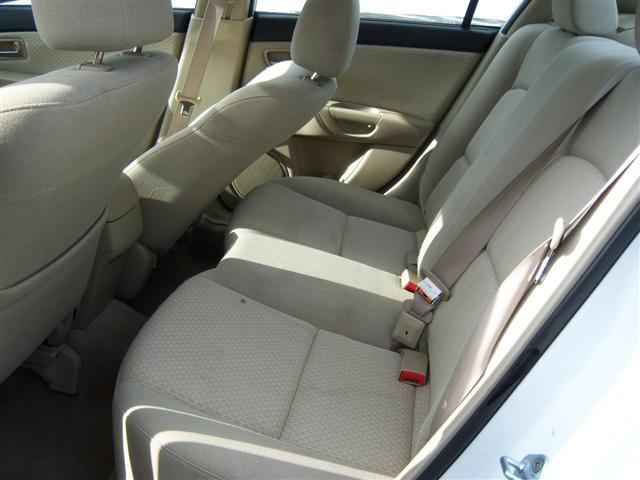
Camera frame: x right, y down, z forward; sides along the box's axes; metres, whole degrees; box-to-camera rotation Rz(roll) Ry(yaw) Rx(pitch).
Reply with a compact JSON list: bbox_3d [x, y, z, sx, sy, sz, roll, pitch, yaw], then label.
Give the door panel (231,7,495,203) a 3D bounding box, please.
[{"bbox_3d":[0.095,-0.340,2.000,0.750,0.610,0.130,7,22,6],"label":"door panel"}]

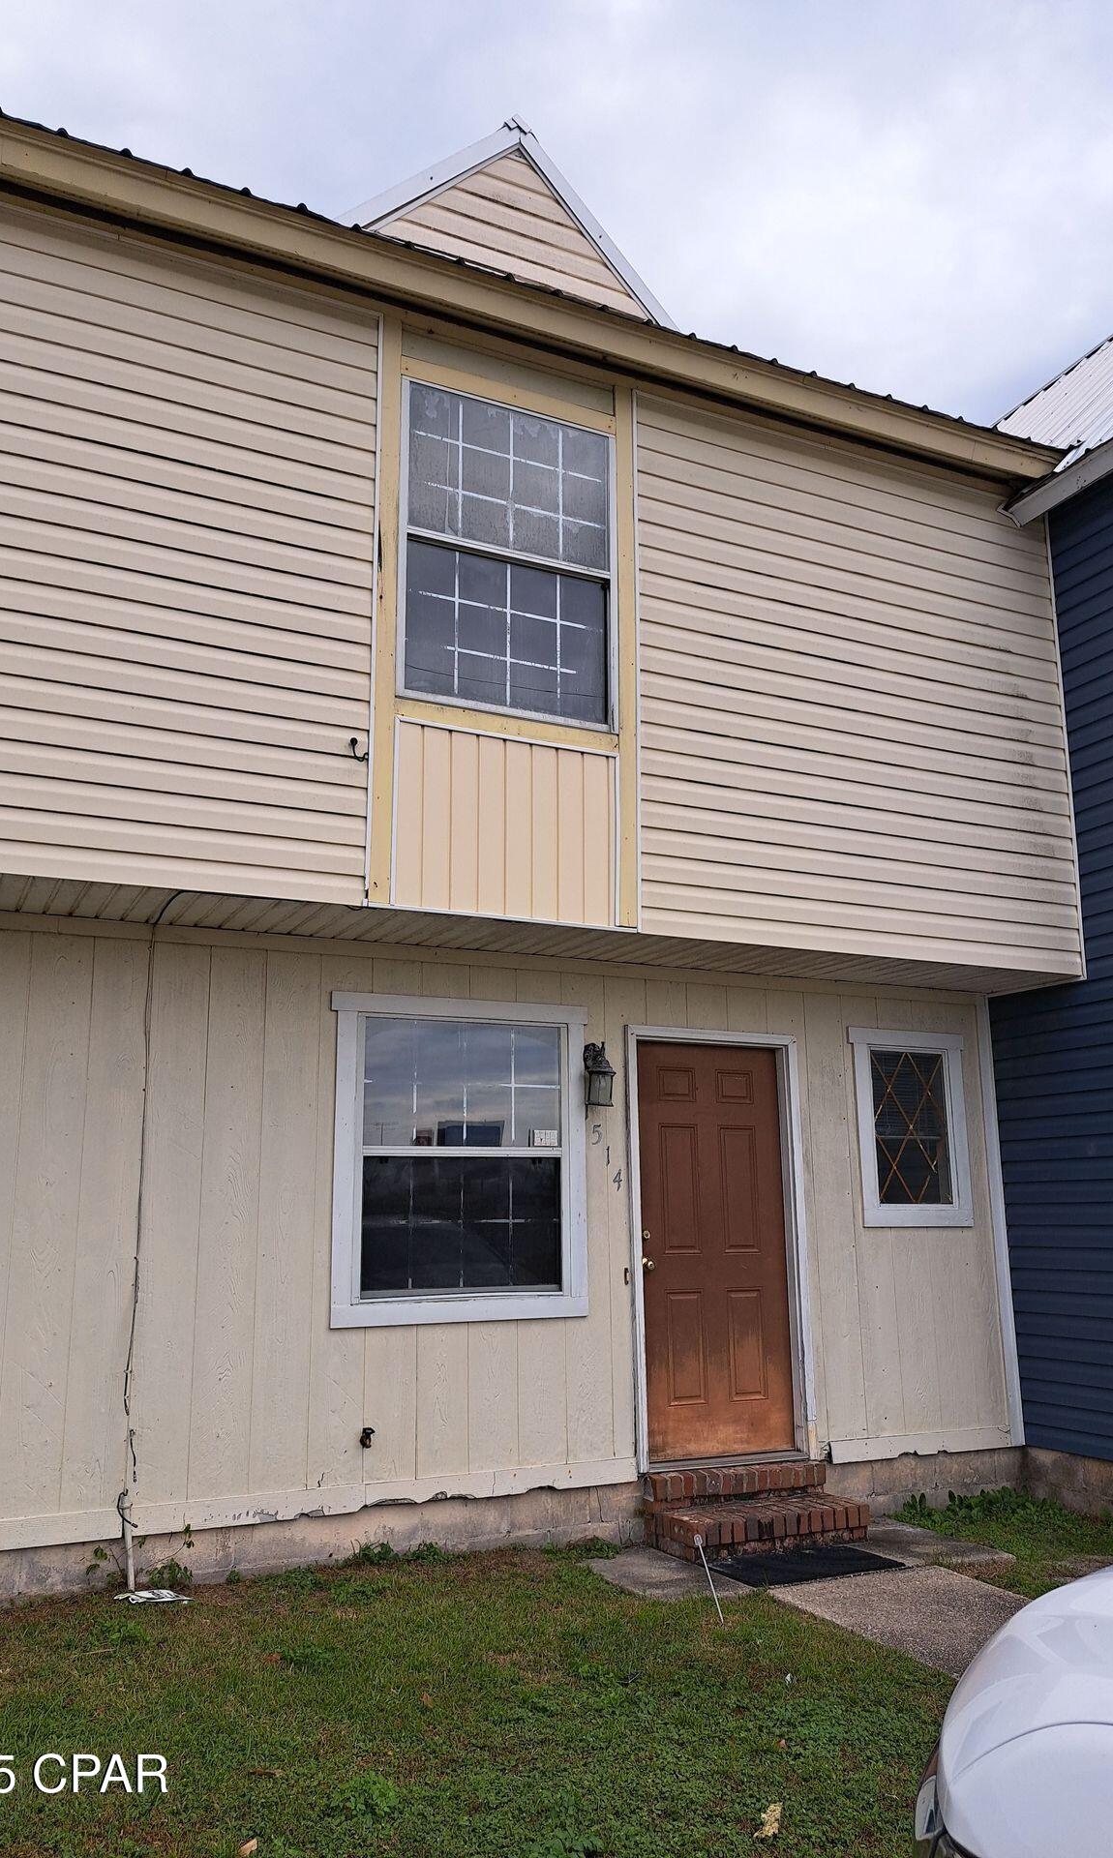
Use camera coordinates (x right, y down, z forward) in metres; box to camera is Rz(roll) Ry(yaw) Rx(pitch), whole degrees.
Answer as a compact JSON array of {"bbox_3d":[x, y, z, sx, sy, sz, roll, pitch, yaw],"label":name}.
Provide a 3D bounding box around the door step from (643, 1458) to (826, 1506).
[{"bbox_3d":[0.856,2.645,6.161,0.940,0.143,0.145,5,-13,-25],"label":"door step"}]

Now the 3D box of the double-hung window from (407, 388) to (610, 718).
[{"bbox_3d":[-0.208,-1.678,5.853,1.071,1.521,0.080,5,-13,-25],"label":"double-hung window"}]

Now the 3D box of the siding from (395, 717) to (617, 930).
[{"bbox_3d":[-0.206,-0.443,5.586,1.055,0.801,0.050,5,-13,-25],"label":"siding"}]

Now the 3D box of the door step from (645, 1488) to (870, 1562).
[{"bbox_3d":[0.937,2.764,5.982,0.935,0.163,0.436,5,-13,-25],"label":"door step"}]

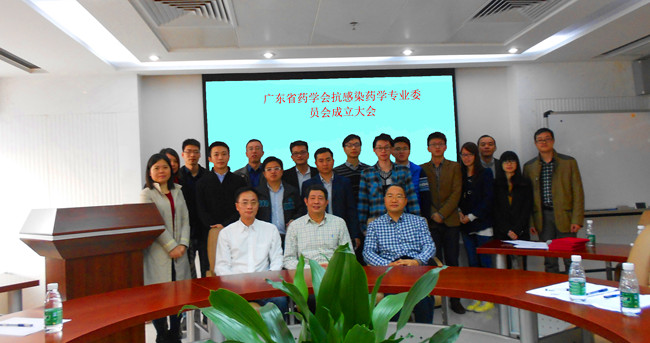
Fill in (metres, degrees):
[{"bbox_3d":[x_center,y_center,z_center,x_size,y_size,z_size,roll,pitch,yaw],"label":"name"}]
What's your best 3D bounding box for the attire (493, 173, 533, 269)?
[{"bbox_3d":[1.808,0.634,4.600,0.400,1.260,0.280,-4,-2,26],"label":"attire"}]

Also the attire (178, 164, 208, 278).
[{"bbox_3d":[-1.192,0.675,4.500,0.480,1.470,0.280,-2,-2,-14],"label":"attire"}]

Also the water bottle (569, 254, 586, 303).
[{"bbox_3d":[0.964,0.406,1.860,0.064,0.172,0.064,-3,-2,0],"label":"water bottle"}]

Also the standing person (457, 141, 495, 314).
[{"bbox_3d":[1.505,0.526,4.800,0.420,1.620,0.310,-5,-3,38],"label":"standing person"}]

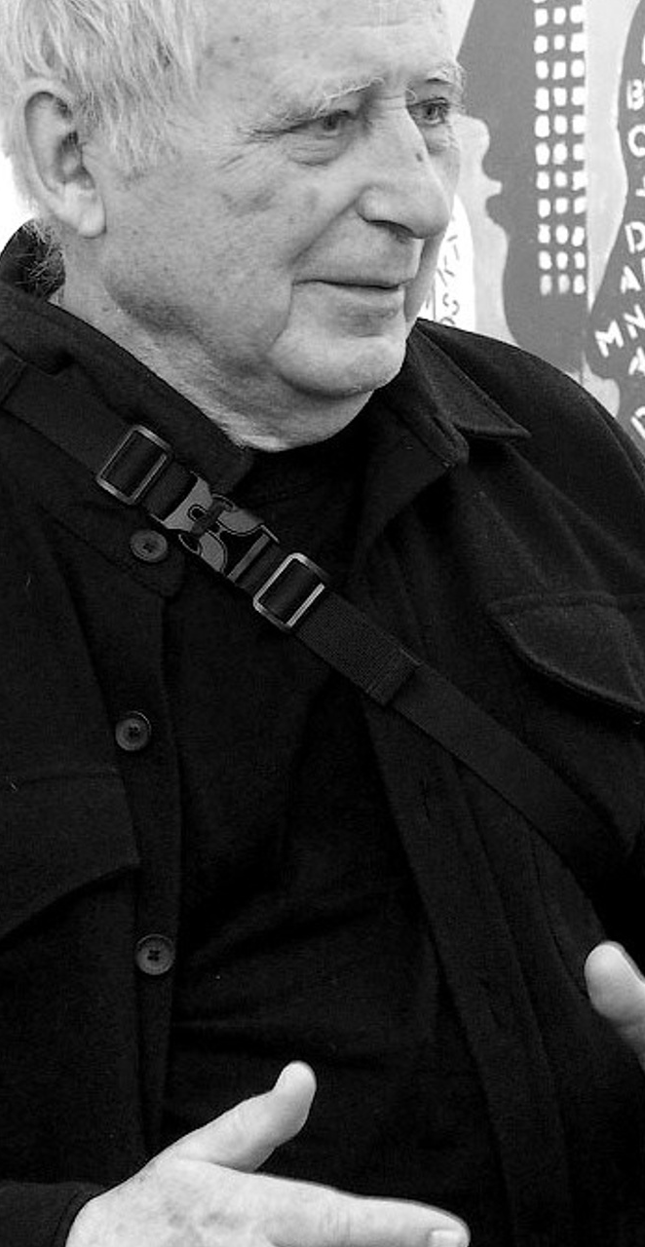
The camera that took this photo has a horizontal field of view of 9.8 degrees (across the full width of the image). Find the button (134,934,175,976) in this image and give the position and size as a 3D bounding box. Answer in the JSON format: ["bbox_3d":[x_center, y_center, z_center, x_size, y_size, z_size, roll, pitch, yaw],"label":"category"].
[{"bbox_3d":[-0.077,0.153,1.725,0.019,0.019,0.004,-1,-3,-14],"label":"button"}]

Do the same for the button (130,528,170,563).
[{"bbox_3d":[-0.081,-0.036,1.745,0.019,0.019,0.004,-2,-31,-21],"label":"button"}]

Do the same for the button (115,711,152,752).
[{"bbox_3d":[-0.087,0.050,1.735,0.019,0.019,0.004,-2,3,-25],"label":"button"}]

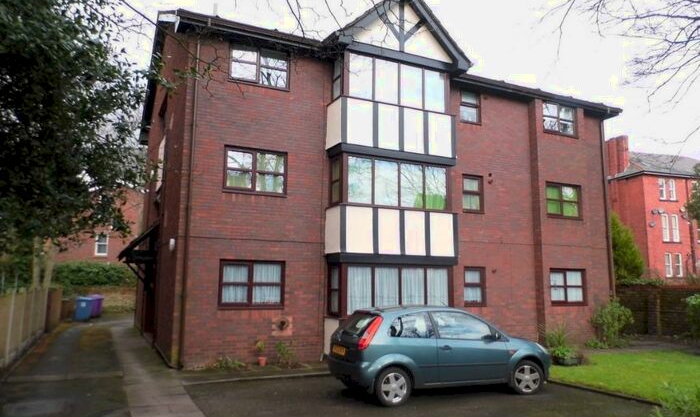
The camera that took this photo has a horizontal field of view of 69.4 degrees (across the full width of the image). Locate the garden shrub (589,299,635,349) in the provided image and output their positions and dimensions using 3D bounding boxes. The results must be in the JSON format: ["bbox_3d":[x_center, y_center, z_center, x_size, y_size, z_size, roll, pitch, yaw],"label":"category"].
[{"bbox_3d":[7.745,3.393,14.914,1.200,1.450,1.150,4,-9,-25],"label":"garden shrub"}]

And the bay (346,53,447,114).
[{"bbox_3d":[1.248,-3.161,12.918,3.020,1.150,0.140,4,-9,-26],"label":"bay"}]

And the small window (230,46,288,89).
[{"bbox_3d":[-2.099,-3.288,11.860,1.459,0.920,0.120,4,-9,-25],"label":"small window"}]

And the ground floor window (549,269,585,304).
[{"bbox_3d":[6.423,2.321,14.853,1.457,1.068,0.120,4,-9,-25],"label":"ground floor window"}]

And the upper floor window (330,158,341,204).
[{"bbox_3d":[-0.303,-0.625,11.919,0.110,1.128,0.686,4,-9,-25],"label":"upper floor window"}]

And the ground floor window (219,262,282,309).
[{"bbox_3d":[-2.195,1.723,11.399,1.501,1.078,0.120,4,-9,-26],"label":"ground floor window"}]

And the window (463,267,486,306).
[{"bbox_3d":[3.389,2.127,13.730,0.733,1.058,0.120,4,-9,-25],"label":"window"}]

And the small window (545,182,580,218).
[{"bbox_3d":[6.447,-0.203,15.219,1.457,1.054,0.120,4,-9,-25],"label":"small window"}]

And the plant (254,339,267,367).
[{"bbox_3d":[-1.952,3.167,11.205,0.250,0.610,0.250,4,-9,-26],"label":"plant"}]

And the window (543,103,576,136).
[{"bbox_3d":[6.472,-2.694,15.579,1.457,0.975,0.120,4,-9,-25],"label":"window"}]

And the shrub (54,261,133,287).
[{"bbox_3d":[-13.954,3.591,27.500,4.600,1.500,1.500,4,-9,-26],"label":"shrub"}]

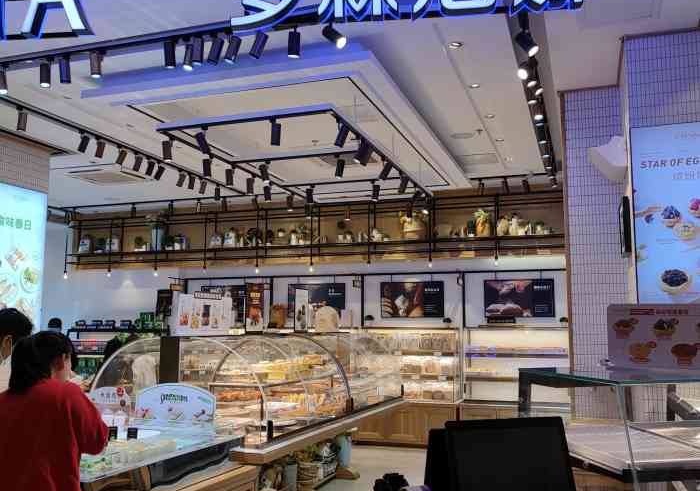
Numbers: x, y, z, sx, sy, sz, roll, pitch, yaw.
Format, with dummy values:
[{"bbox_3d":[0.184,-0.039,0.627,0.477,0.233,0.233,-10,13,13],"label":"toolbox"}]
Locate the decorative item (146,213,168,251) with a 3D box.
[{"bbox_3d":[-3.161,-0.205,11.068,0.290,0.570,0.270,-2,-8,19],"label":"decorative item"}]

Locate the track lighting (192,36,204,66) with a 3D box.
[{"bbox_3d":[-0.929,-1.201,4.139,0.068,0.150,0.068,1,-1,20],"label":"track lighting"}]

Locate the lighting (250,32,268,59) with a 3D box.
[{"bbox_3d":[-0.620,-1.361,4.602,0.075,0.170,0.075,27,5,26],"label":"lighting"}]

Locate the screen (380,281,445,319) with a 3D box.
[{"bbox_3d":[0.885,0.772,9.559,0.911,0.501,0.030,-2,-8,19],"label":"screen"}]

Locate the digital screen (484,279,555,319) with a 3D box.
[{"bbox_3d":[2.279,0.717,9.072,0.915,0.505,0.030,-2,-8,19],"label":"digital screen"}]

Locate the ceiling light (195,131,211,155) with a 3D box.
[{"bbox_3d":[-1.099,-0.761,5.029,0.068,0.150,0.068,-22,2,16],"label":"ceiling light"}]

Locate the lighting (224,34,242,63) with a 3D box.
[{"bbox_3d":[-0.805,-1.354,4.656,0.075,0.180,0.075,20,-2,15],"label":"lighting"}]

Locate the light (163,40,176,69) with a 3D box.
[{"bbox_3d":[-1.125,-1.192,4.207,0.068,0.150,0.068,-2,-8,19],"label":"light"}]

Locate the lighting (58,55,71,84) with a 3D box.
[{"bbox_3d":[-2.126,-1.311,5.032,0.075,0.180,0.075,-6,-1,19],"label":"lighting"}]

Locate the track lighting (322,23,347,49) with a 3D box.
[{"bbox_3d":[-0.104,-1.396,4.499,0.170,0.078,0.078,-3,-8,29],"label":"track lighting"}]

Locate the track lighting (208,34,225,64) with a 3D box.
[{"bbox_3d":[-0.815,-1.188,4.097,0.068,0.150,0.068,15,9,21],"label":"track lighting"}]

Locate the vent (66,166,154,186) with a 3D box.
[{"bbox_3d":[-3.314,-0.952,9.268,0.900,0.060,0.900,-2,-8,19],"label":"vent"}]

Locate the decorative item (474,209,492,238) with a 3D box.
[{"bbox_3d":[1.837,-0.311,9.307,0.210,0.360,0.200,-2,-8,19],"label":"decorative item"}]

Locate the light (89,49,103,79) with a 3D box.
[{"bbox_3d":[-1.658,-1.177,4.394,0.068,0.155,0.068,-2,-8,19],"label":"light"}]

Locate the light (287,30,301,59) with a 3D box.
[{"bbox_3d":[-0.375,-1.357,4.536,0.076,0.185,0.076,-1,-7,19],"label":"light"}]

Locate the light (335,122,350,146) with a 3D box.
[{"bbox_3d":[-0.053,-0.878,5.428,0.075,0.175,0.075,23,1,21],"label":"light"}]

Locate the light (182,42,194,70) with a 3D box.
[{"bbox_3d":[-1.126,-1.319,4.722,0.066,0.170,0.066,4,-9,20],"label":"light"}]

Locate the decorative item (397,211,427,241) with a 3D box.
[{"bbox_3d":[0.915,-0.276,9.784,0.360,0.420,0.270,-2,-8,19],"label":"decorative item"}]

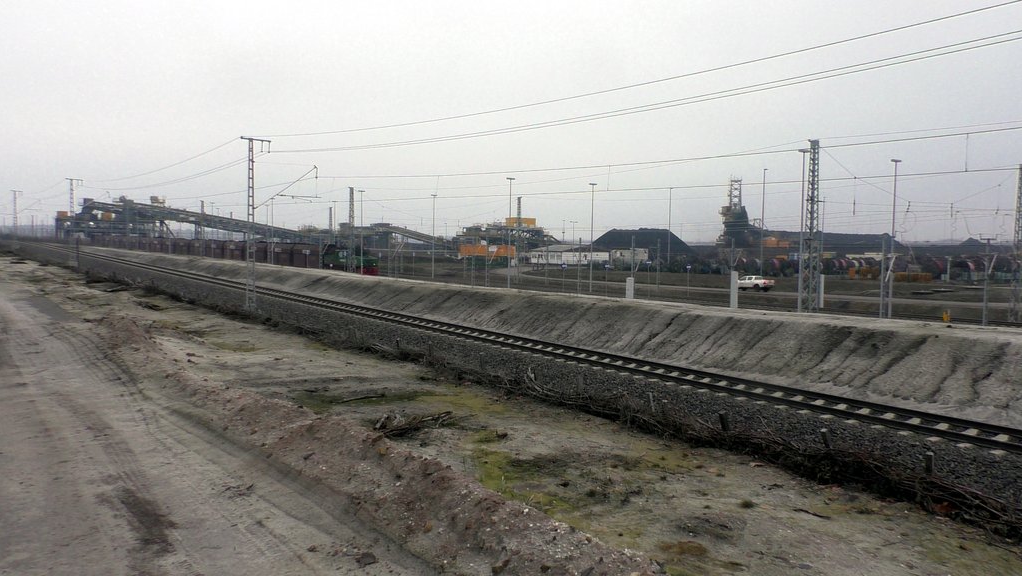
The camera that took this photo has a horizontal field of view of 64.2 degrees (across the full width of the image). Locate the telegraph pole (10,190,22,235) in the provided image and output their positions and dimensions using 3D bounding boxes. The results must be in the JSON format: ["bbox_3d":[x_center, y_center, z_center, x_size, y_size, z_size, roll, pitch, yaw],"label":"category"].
[{"bbox_3d":[-89.370,-12.682,147.678,1.650,10.000,0.450,-2,4,-36],"label":"telegraph pole"}]

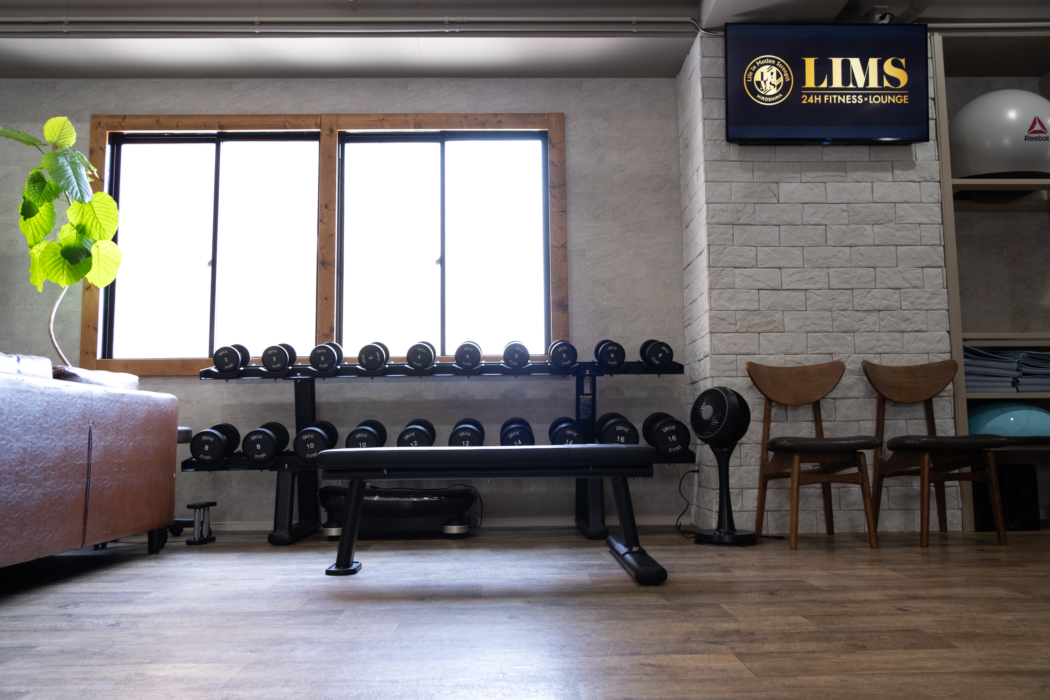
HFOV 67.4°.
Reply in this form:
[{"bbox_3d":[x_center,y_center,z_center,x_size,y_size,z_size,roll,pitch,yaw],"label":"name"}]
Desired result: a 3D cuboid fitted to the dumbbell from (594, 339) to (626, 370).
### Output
[{"bbox_3d":[0.421,0.019,3.911,0.130,0.130,0.188,0,4,-1],"label":"dumbbell"}]

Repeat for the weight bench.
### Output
[{"bbox_3d":[-0.122,0.534,2.691,1.155,0.413,0.700,-1,-6,-1],"label":"weight bench"}]

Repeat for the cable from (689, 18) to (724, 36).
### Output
[{"bbox_3d":[0.857,-1.523,3.713,0.160,0.080,0.040,-1,-6,-1],"label":"cable"}]

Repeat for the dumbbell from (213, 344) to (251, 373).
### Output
[{"bbox_3d":[-1.426,0.040,3.844,0.130,0.130,0.147,0,4,-1],"label":"dumbbell"}]

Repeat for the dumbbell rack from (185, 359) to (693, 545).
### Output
[{"bbox_3d":[-0.360,0.441,3.607,2.155,0.805,0.600,-1,-6,-1],"label":"dumbbell rack"}]

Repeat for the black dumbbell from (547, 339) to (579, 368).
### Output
[{"bbox_3d":[0.178,0.019,3.650,0.120,0.120,0.175,-1,4,-1],"label":"black dumbbell"}]

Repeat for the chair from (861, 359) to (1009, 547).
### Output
[{"bbox_3d":[1.702,0.406,3.307,0.465,0.760,0.495,-1,-6,-1],"label":"chair"}]

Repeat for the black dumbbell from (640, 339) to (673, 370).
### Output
[{"bbox_3d":[0.653,0.016,3.917,0.130,0.130,0.188,0,4,-1],"label":"black dumbbell"}]

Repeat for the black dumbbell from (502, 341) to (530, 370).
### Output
[{"bbox_3d":[-0.042,0.024,3.894,0.130,0.130,0.178,0,4,-1],"label":"black dumbbell"}]

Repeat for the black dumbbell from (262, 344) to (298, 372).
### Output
[{"bbox_3d":[-1.198,0.037,3.850,0.130,0.130,0.147,0,4,-1],"label":"black dumbbell"}]

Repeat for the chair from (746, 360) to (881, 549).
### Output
[{"bbox_3d":[1.185,0.409,3.279,0.465,0.760,0.495,-1,-6,-1],"label":"chair"}]

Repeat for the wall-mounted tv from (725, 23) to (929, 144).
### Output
[{"bbox_3d":[1.430,-1.262,3.763,0.967,0.561,0.080,0,-1,-1],"label":"wall-mounted tv"}]

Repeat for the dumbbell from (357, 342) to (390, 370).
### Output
[{"bbox_3d":[-0.693,0.029,3.632,0.120,0.120,0.175,-1,4,-1],"label":"dumbbell"}]

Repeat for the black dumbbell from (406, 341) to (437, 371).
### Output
[{"bbox_3d":[-0.506,0.029,3.877,0.130,0.130,0.168,0,4,-1],"label":"black dumbbell"}]

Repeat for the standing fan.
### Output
[{"bbox_3d":[0.813,0.475,3.291,0.272,0.640,0.272,4,-8,-38],"label":"standing fan"}]

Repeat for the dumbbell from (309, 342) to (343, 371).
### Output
[{"bbox_3d":[-0.969,0.035,3.860,0.130,0.130,0.157,0,4,-1],"label":"dumbbell"}]

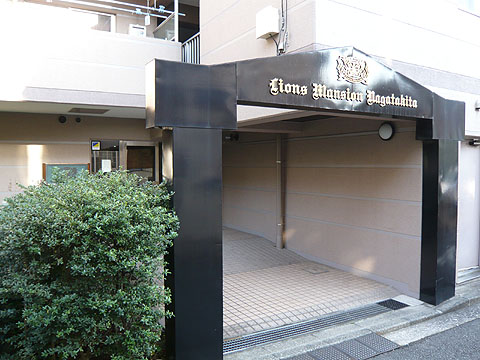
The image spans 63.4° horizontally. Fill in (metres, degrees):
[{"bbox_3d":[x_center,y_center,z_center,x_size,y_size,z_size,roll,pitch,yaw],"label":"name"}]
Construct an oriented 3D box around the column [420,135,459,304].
[{"bbox_3d":[2.626,0.538,5.113,0.429,2.110,0.221,-2,3,-32],"label":"column"}]

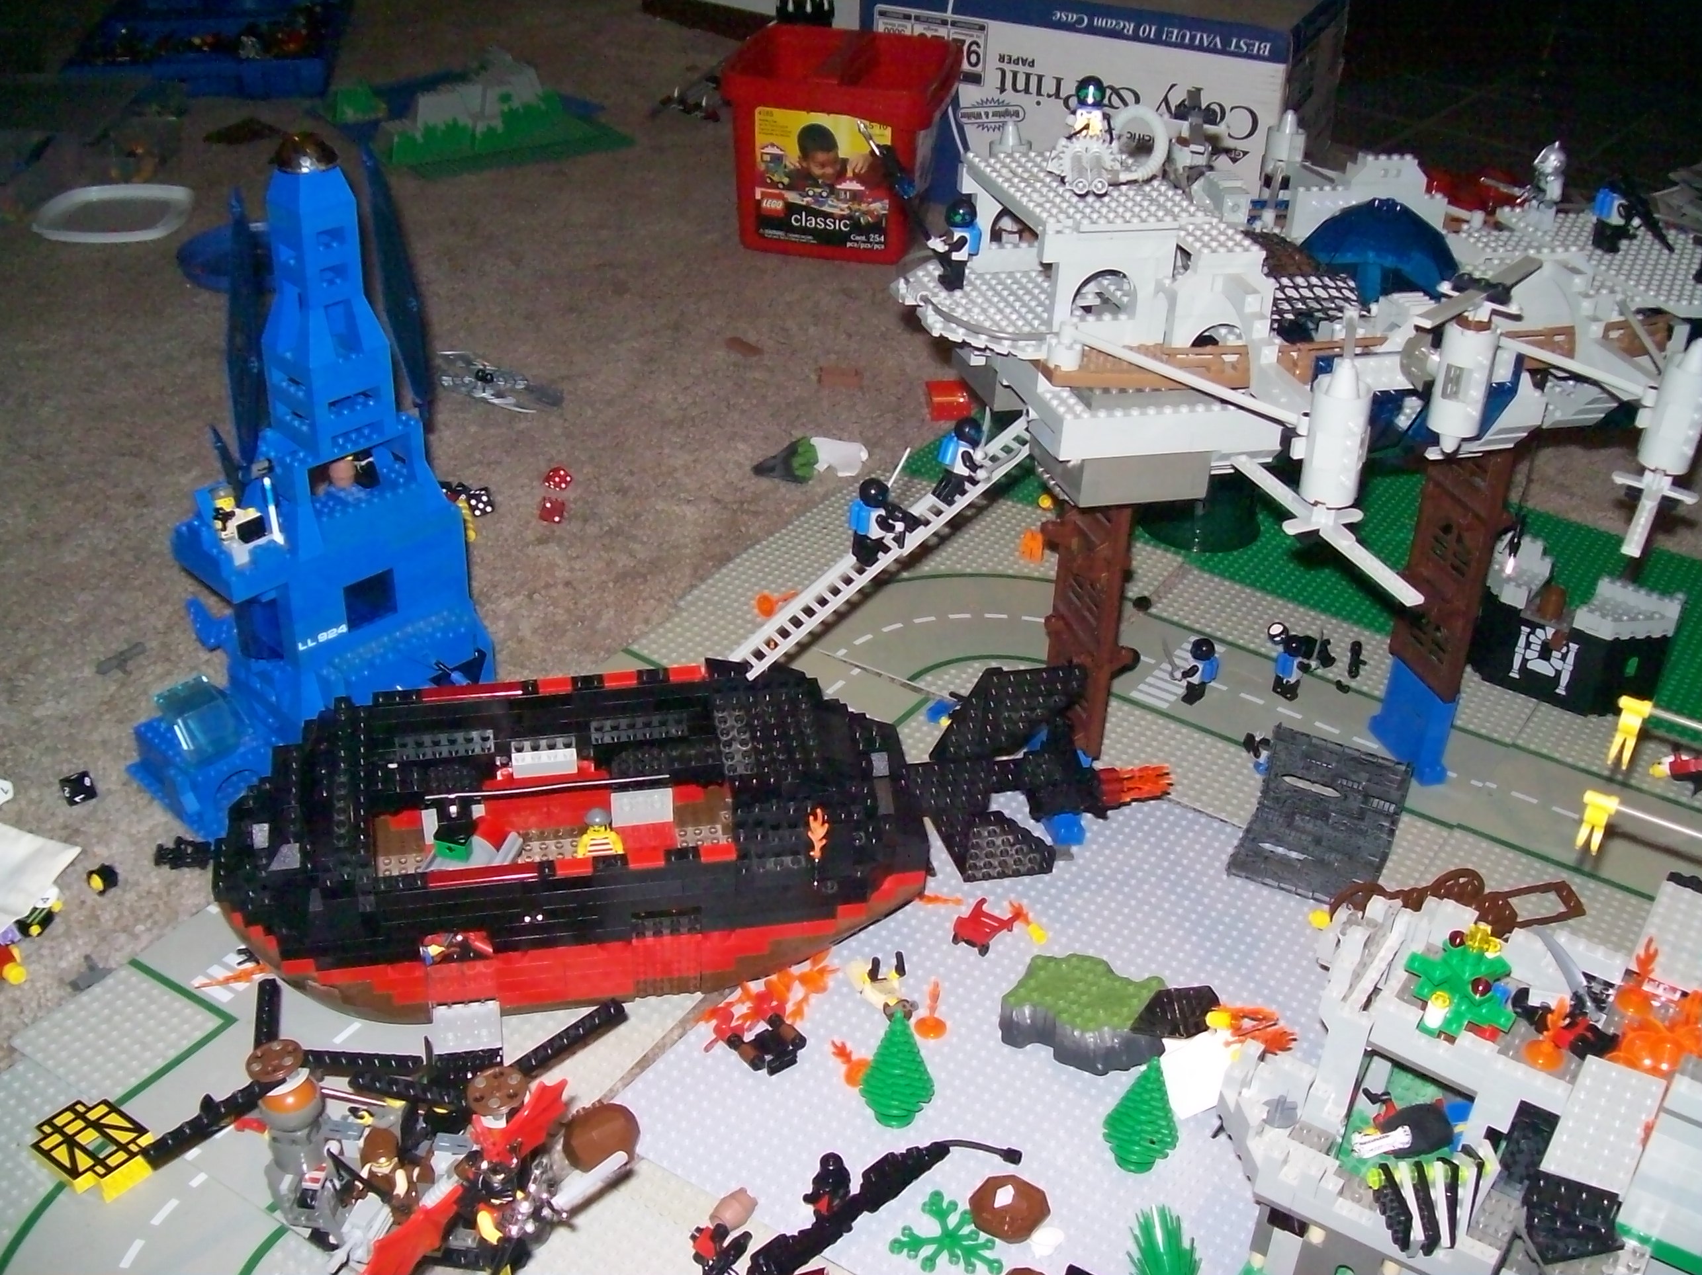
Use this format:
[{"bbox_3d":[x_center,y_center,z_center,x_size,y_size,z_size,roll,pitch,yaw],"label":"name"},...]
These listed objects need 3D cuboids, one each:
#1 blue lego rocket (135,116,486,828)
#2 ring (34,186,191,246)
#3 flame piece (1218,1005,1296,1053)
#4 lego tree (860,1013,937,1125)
[{"bbox_3d":[-0.299,-0.091,0.970,0.140,0.372,0.202,26,39,34],"label":"blue lego rocket"},{"bbox_3d":[-0.785,-0.452,1.887,0.158,0.011,0.168,-4,32,-7],"label":"ring"},{"bbox_3d":[0.197,0.190,0.858,0.036,0.012,0.028,12,33,17],"label":"flame piece"},{"bbox_3d":[0.021,0.194,0.802,0.034,0.064,0.034,1,31,-1],"label":"lego tree"}]

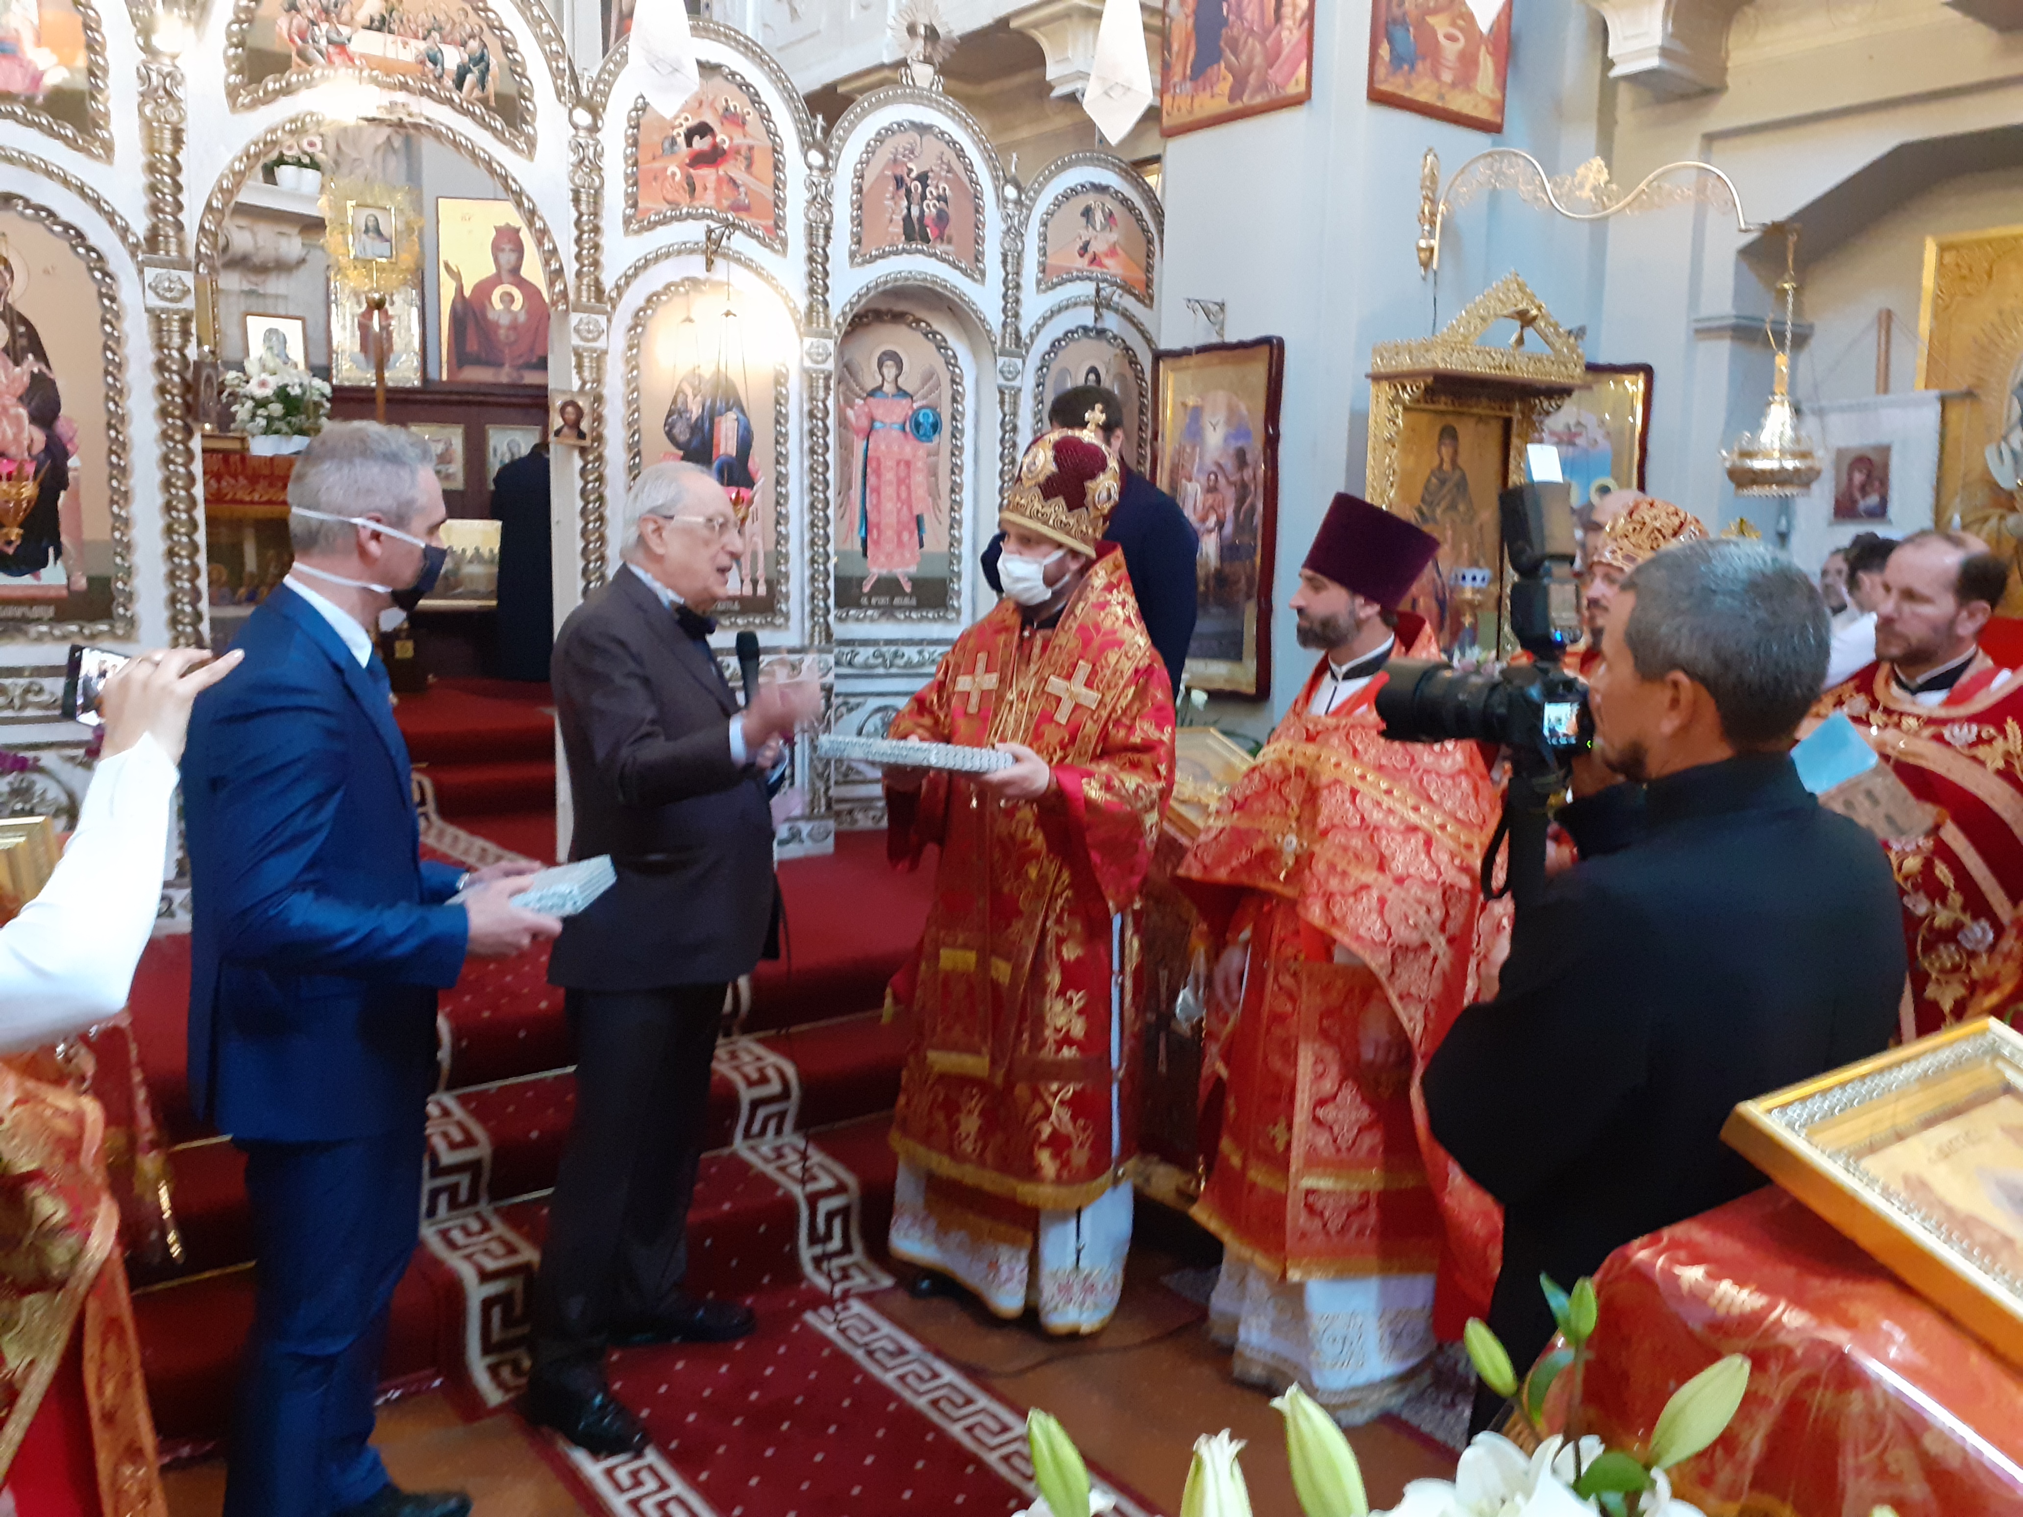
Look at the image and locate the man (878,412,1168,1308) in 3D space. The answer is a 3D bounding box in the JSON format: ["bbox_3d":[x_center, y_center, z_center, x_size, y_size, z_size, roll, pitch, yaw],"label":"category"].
[{"bbox_3d":[0.039,0.232,3.342,0.660,1.871,0.520,7,9,37],"label":"man"}]

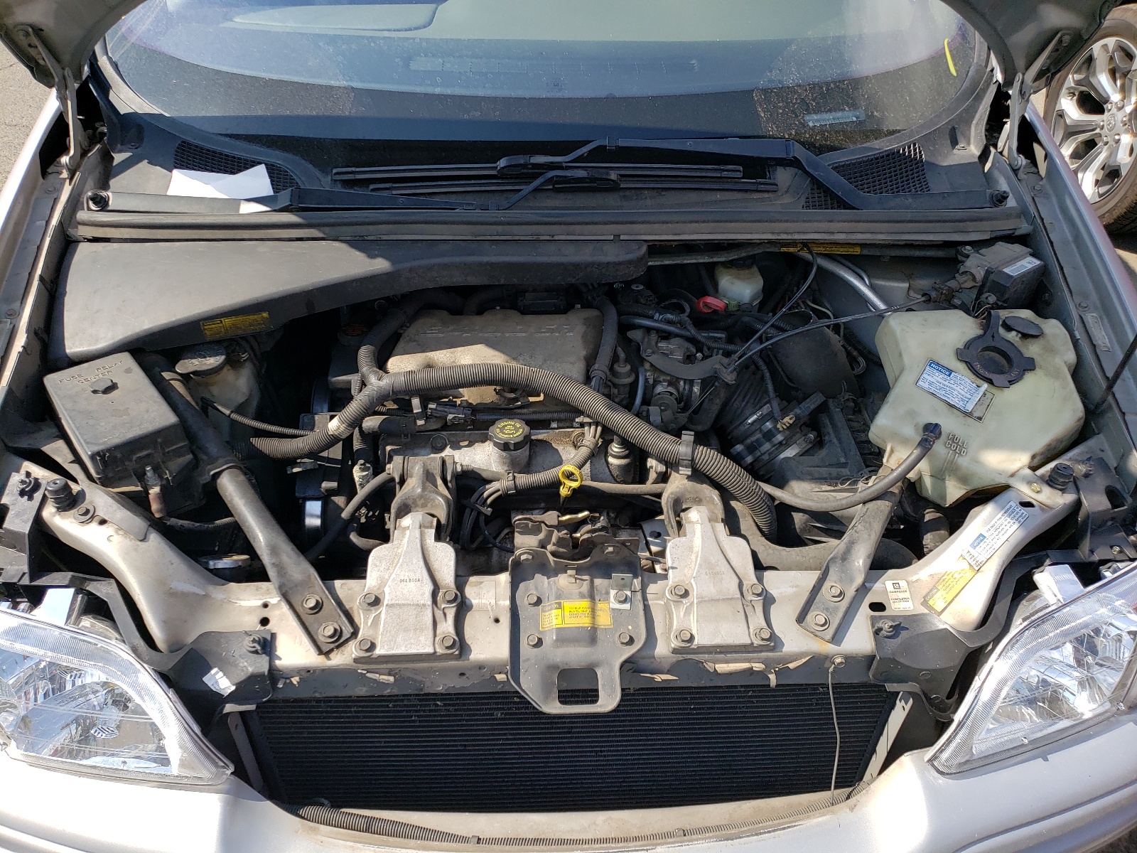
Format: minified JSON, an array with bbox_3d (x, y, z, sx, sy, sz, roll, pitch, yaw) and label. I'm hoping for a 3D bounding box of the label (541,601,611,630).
[{"bbox_3d":[0.009,0.208,0.943,0.079,0.008,0.038,-1,48,-3],"label":"label"}]

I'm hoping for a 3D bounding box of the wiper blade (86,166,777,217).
[{"bbox_3d":[-0.186,-0.338,1.241,0.985,0.045,0.070,-1,40,-2],"label":"wiper blade"}]

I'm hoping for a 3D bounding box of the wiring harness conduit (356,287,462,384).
[{"bbox_3d":[-0.225,-0.127,1.213,0.125,0.050,0.220,0,41,0],"label":"wiring harness conduit"}]

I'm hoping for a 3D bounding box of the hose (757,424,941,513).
[{"bbox_3d":[0.357,0.052,1.086,0.225,0.085,0.075,0,41,0],"label":"hose"}]

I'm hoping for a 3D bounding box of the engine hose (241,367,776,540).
[{"bbox_3d":[-0.080,0.019,1.062,0.670,0.150,0.145,5,40,4],"label":"engine hose"}]

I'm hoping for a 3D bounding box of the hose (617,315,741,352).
[{"bbox_3d":[0.154,-0.126,1.188,0.165,0.030,0.035,7,40,7],"label":"hose"}]

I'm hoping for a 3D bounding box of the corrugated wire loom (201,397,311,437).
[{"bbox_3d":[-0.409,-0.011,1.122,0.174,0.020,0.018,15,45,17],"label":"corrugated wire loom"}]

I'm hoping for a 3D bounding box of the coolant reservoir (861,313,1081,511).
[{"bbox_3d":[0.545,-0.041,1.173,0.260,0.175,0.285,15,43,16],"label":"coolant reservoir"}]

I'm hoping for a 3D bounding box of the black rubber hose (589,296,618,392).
[{"bbox_3d":[0.051,-0.115,1.200,0.038,0.042,0.190,4,44,4],"label":"black rubber hose"}]

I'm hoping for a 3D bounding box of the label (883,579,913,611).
[{"bbox_3d":[0.371,0.189,0.956,0.025,0.002,0.037,3,47,1],"label":"label"}]

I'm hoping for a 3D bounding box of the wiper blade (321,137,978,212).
[{"bbox_3d":[0.144,-0.377,1.275,0.965,0.050,0.105,-1,59,-2],"label":"wiper blade"}]

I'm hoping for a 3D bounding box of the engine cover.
[{"bbox_3d":[-0.095,-0.098,1.167,0.280,0.075,0.155,-1,40,-2],"label":"engine cover"}]

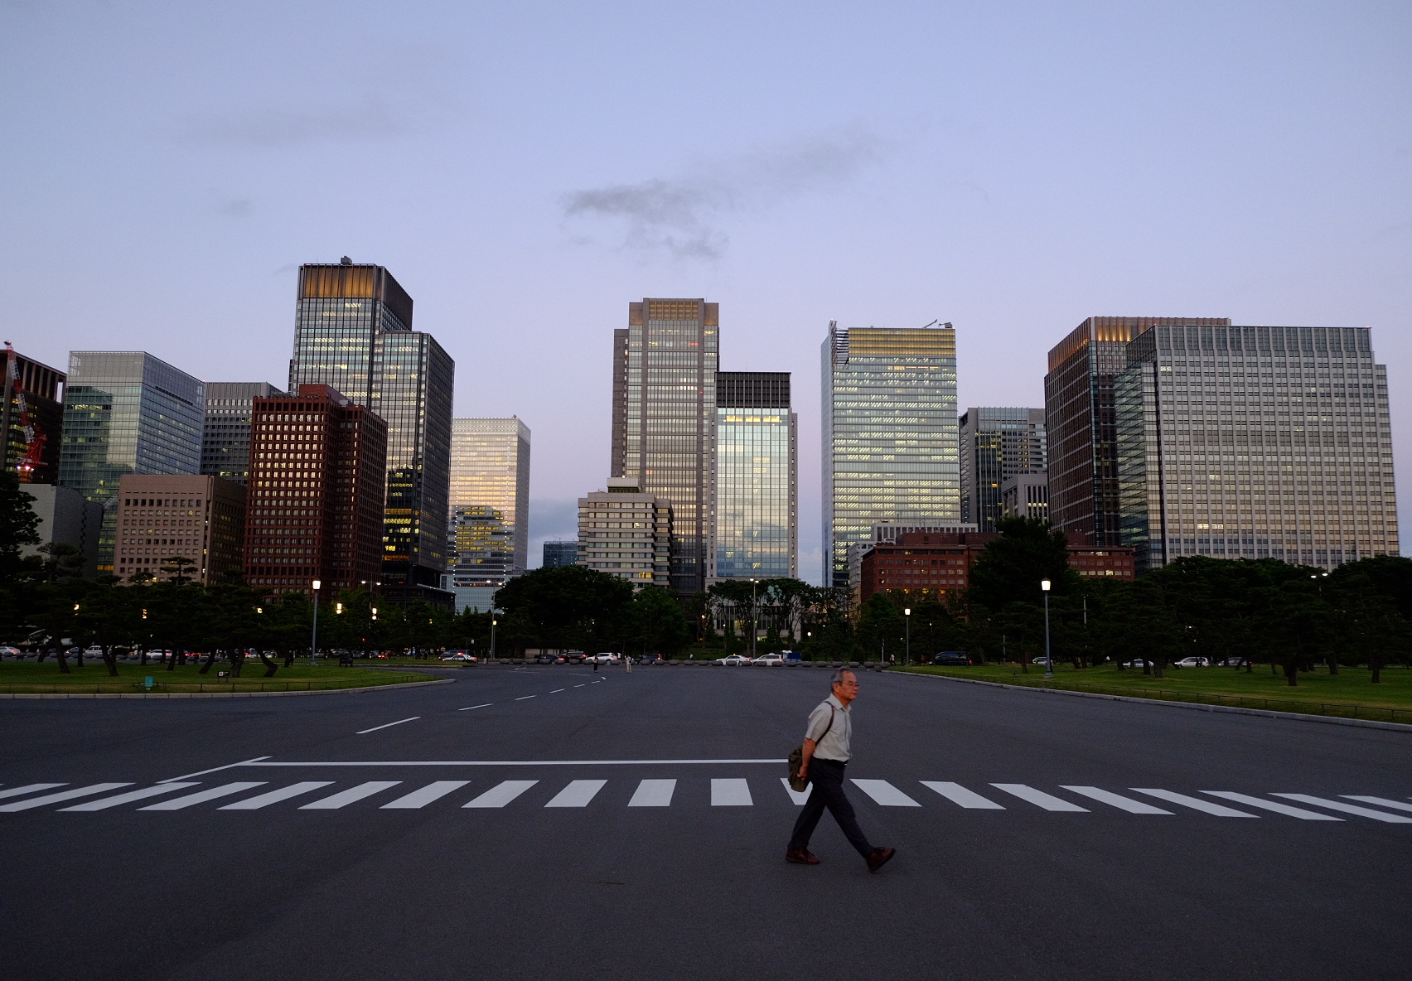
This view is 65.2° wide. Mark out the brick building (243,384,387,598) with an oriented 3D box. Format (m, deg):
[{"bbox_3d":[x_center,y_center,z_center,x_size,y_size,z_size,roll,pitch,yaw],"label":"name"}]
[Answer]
[{"bbox_3d":[-161.149,14.814,457.550,40.000,100.500,51.000,1,-8,0],"label":"brick building"}]

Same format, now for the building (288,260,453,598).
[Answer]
[{"bbox_3d":[-180.360,-15.511,595.959,73.000,198.000,61.000,1,-8,0],"label":"building"}]

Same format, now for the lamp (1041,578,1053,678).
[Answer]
[{"bbox_3d":[23.367,9.338,75.462,0.680,6.714,0.680,1,-8,0],"label":"lamp"}]

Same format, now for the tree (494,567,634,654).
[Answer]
[{"bbox_3d":[-23.006,19.798,176.924,22.519,15.439,21.619,1,-8,0],"label":"tree"}]

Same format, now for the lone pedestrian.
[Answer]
[{"bbox_3d":[1.121,2.316,9.234,0.850,1.630,0.500,-2,-8,18],"label":"lone pedestrian"}]

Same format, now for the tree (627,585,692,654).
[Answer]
[{"bbox_3d":[-7.473,21.254,174.725,9.651,12.249,9.265,1,-8,0],"label":"tree"}]

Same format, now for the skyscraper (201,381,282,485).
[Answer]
[{"bbox_3d":[-265.655,14.939,636.067,37.000,147.000,55.000,1,-8,0],"label":"skyscraper"}]

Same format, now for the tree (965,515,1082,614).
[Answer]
[{"bbox_3d":[52.483,16.405,181.529,19.010,24.452,18.249,1,-8,0],"label":"tree"}]

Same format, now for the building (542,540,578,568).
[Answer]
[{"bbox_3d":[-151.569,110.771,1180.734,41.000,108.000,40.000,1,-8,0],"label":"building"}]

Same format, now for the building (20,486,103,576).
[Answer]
[{"bbox_3d":[-277.825,32.551,462.523,25.000,64.500,42.000,1,-8,0],"label":"building"}]

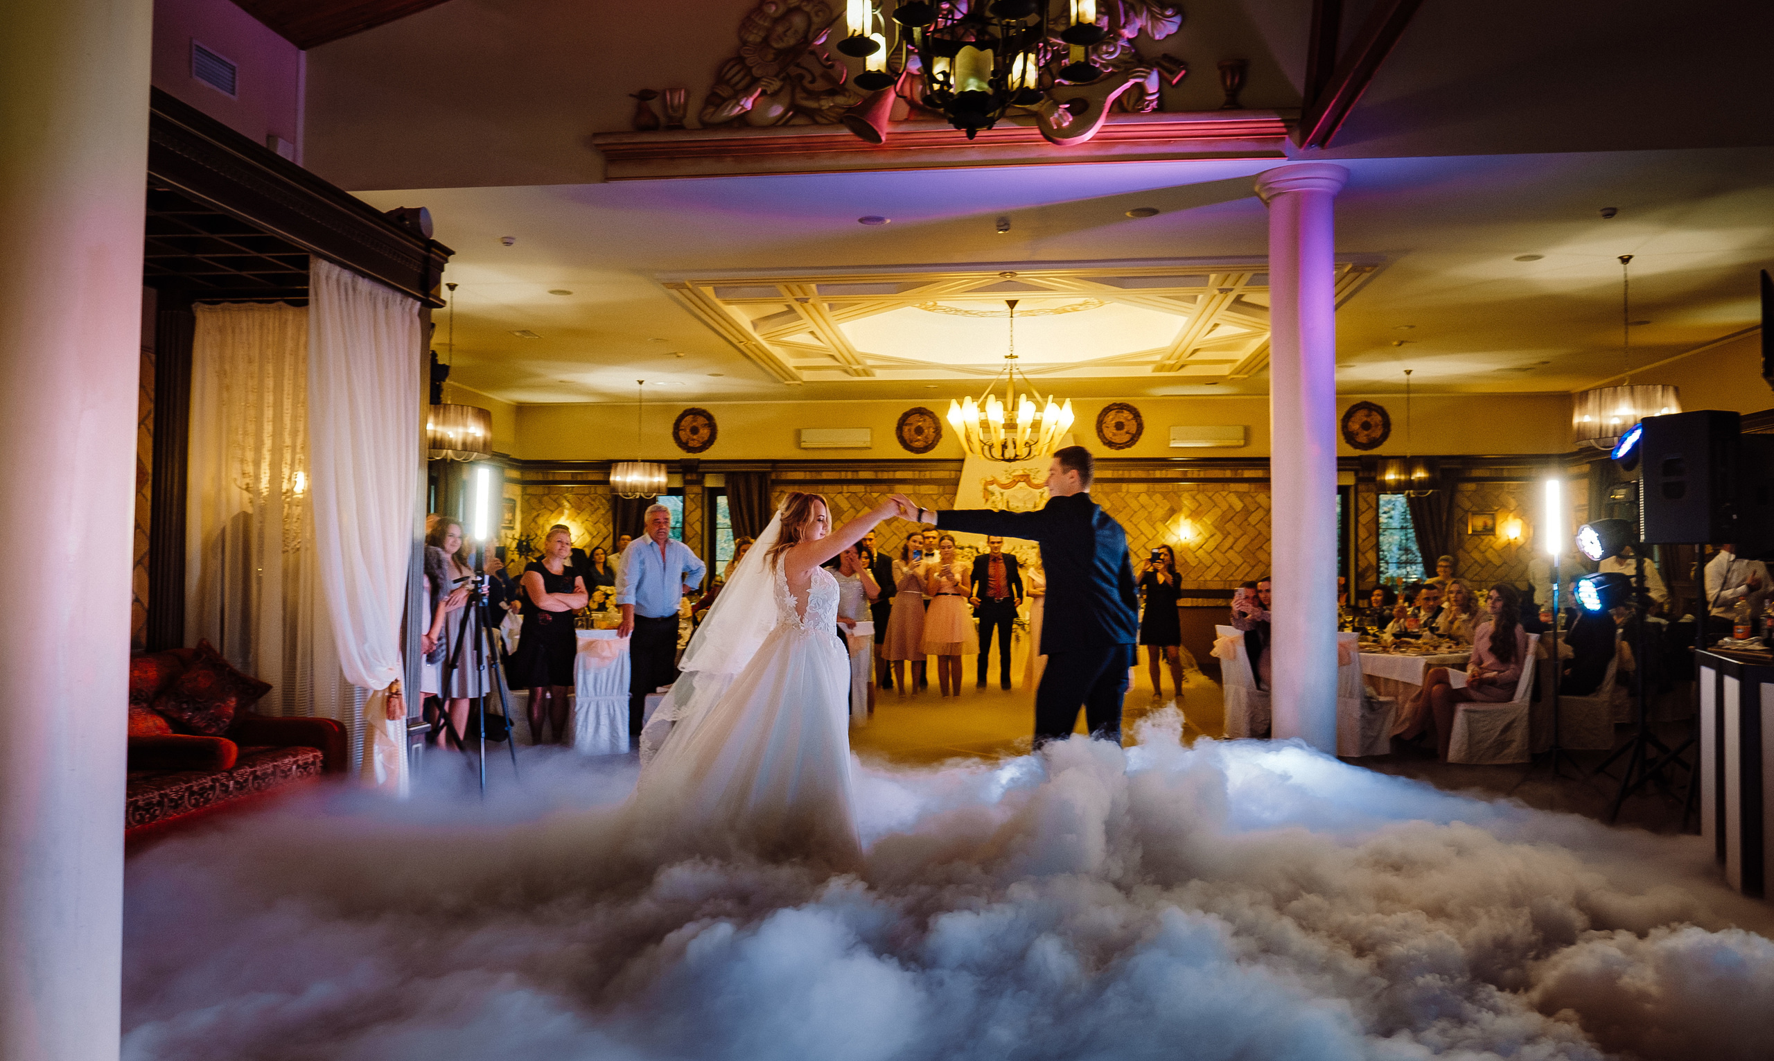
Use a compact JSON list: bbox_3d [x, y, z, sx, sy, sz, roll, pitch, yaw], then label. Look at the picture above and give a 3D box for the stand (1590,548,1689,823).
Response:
[{"bbox_3d":[4.315,0.838,6.800,0.650,1.500,0.650,0,-2,6],"label":"stand"}]

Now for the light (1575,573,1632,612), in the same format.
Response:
[{"bbox_3d":[4.258,0.361,7.000,0.260,0.215,0.215,-13,-2,-1],"label":"light"}]

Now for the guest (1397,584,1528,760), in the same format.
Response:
[{"bbox_3d":[4.062,0.992,8.329,0.860,1.212,0.480,1,-2,-7],"label":"guest"}]

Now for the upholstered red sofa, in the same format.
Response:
[{"bbox_3d":[-3.170,1.036,4.970,0.900,0.940,1.950,0,-2,6],"label":"upholstered red sofa"}]

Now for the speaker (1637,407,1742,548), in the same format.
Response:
[{"bbox_3d":[4.430,-0.285,6.480,0.380,0.705,0.380,1,-2,-9],"label":"speaker"}]

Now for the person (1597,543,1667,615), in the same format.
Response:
[{"bbox_3d":[7.370,0.897,11.700,0.400,1.770,0.540,2,-3,-44],"label":"person"}]

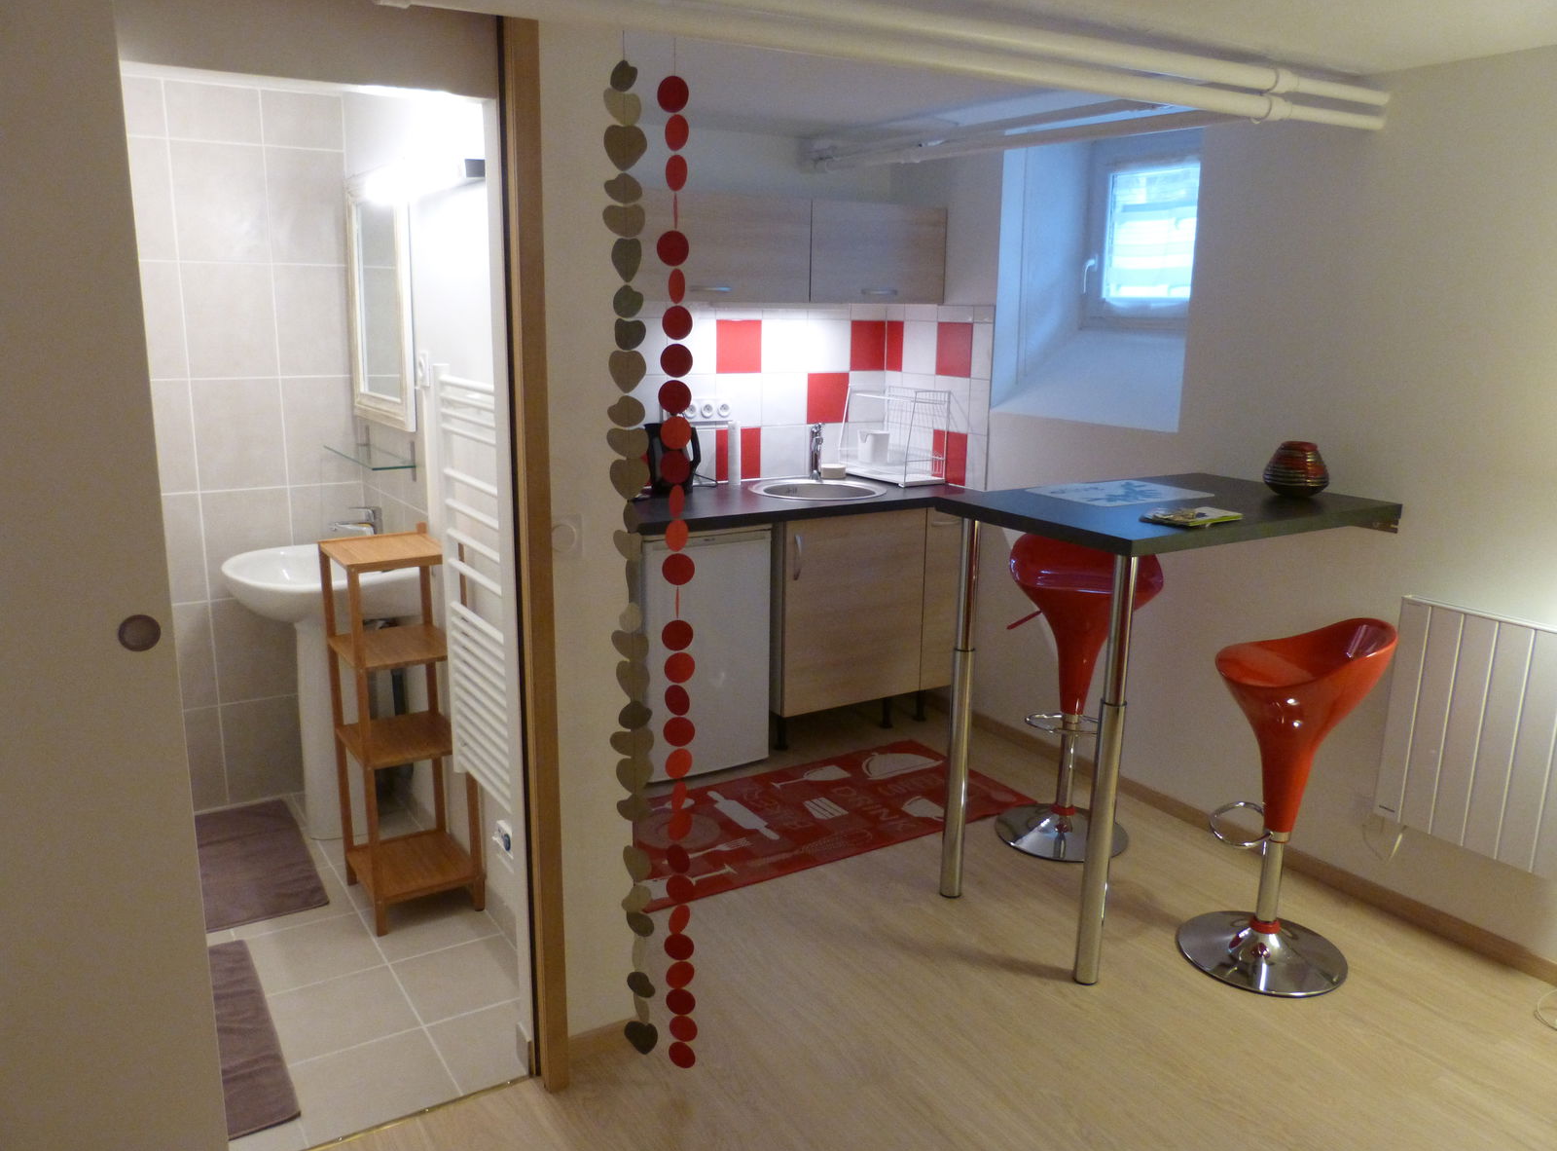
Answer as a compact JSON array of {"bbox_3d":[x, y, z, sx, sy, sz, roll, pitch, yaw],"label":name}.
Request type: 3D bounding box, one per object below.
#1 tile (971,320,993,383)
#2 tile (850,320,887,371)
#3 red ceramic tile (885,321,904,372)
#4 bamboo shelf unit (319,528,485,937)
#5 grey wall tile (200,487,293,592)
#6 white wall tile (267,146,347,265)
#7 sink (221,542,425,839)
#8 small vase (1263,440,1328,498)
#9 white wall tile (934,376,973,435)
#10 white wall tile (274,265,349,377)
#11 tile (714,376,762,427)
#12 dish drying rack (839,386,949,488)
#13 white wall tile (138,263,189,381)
[{"bbox_3d":[0.742,-0.811,4.245,0.010,0.200,0.115,-7,15,-32],"label":"tile"},{"bbox_3d":[0.359,-0.913,4.677,0.178,0.198,0.010,-7,15,-32],"label":"tile"},{"bbox_3d":[0.471,-0.912,4.678,0.010,0.198,0.106,-7,15,-32],"label":"red ceramic tile"},{"bbox_3d":[-0.977,0.381,3.034,0.289,0.986,0.336,-7,15,-32],"label":"bamboo shelf unit"},{"bbox_3d":[-1.627,-0.101,3.601,0.250,0.333,0.010,-7,15,-30],"label":"grey wall tile"},{"bbox_3d":[-1.399,-1.092,3.481,0.224,0.329,0.010,-7,15,-32],"label":"white wall tile"},{"bbox_3d":[-1.339,0.366,3.443,0.464,0.826,0.600,-7,15,-32],"label":"sink"},{"bbox_3d":[1.393,-0.283,3.121,0.176,0.141,0.176,-7,15,-32],"label":"small vase"},{"bbox_3d":[0.661,-0.648,4.428,0.010,0.198,0.201,-7,15,-32],"label":"white wall tile"},{"bbox_3d":[-1.405,-0.769,3.553,0.224,0.329,0.010,-7,15,-32],"label":"white wall tile"},{"bbox_3d":[-0.150,-0.654,4.382,0.200,0.200,0.010,-7,15,-32],"label":"tile"},{"bbox_3d":[0.462,-0.561,4.621,0.202,0.361,0.409,-7,15,-30],"label":"dish drying rack"},{"bbox_3d":[-1.829,-0.724,3.328,0.250,0.333,0.010,-7,15,-30],"label":"white wall tile"}]

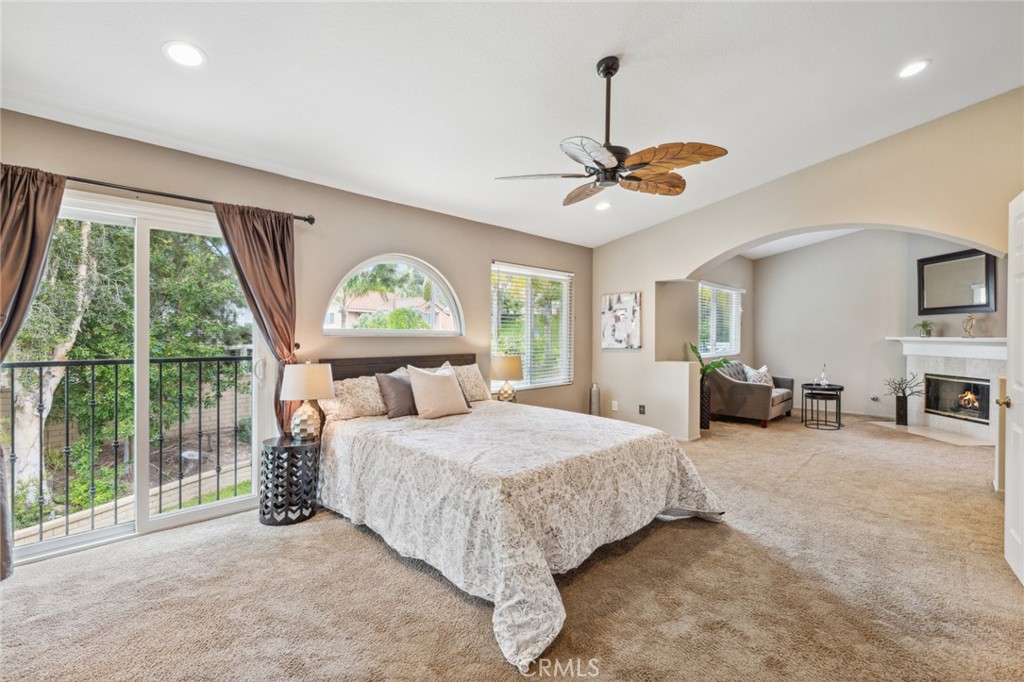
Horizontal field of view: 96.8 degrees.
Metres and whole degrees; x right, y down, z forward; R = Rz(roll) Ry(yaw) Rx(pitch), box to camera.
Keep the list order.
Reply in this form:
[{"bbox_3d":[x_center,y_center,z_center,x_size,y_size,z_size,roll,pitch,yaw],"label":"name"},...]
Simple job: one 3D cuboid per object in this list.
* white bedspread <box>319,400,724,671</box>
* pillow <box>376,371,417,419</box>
[{"bbox_3d":[-0.044,0.922,3.312,2.040,0.640,2.260,0,1,-45],"label":"white bedspread"},{"bbox_3d":[-0.869,0.425,3.867,0.460,0.450,0.160,0,-34,-45],"label":"pillow"}]

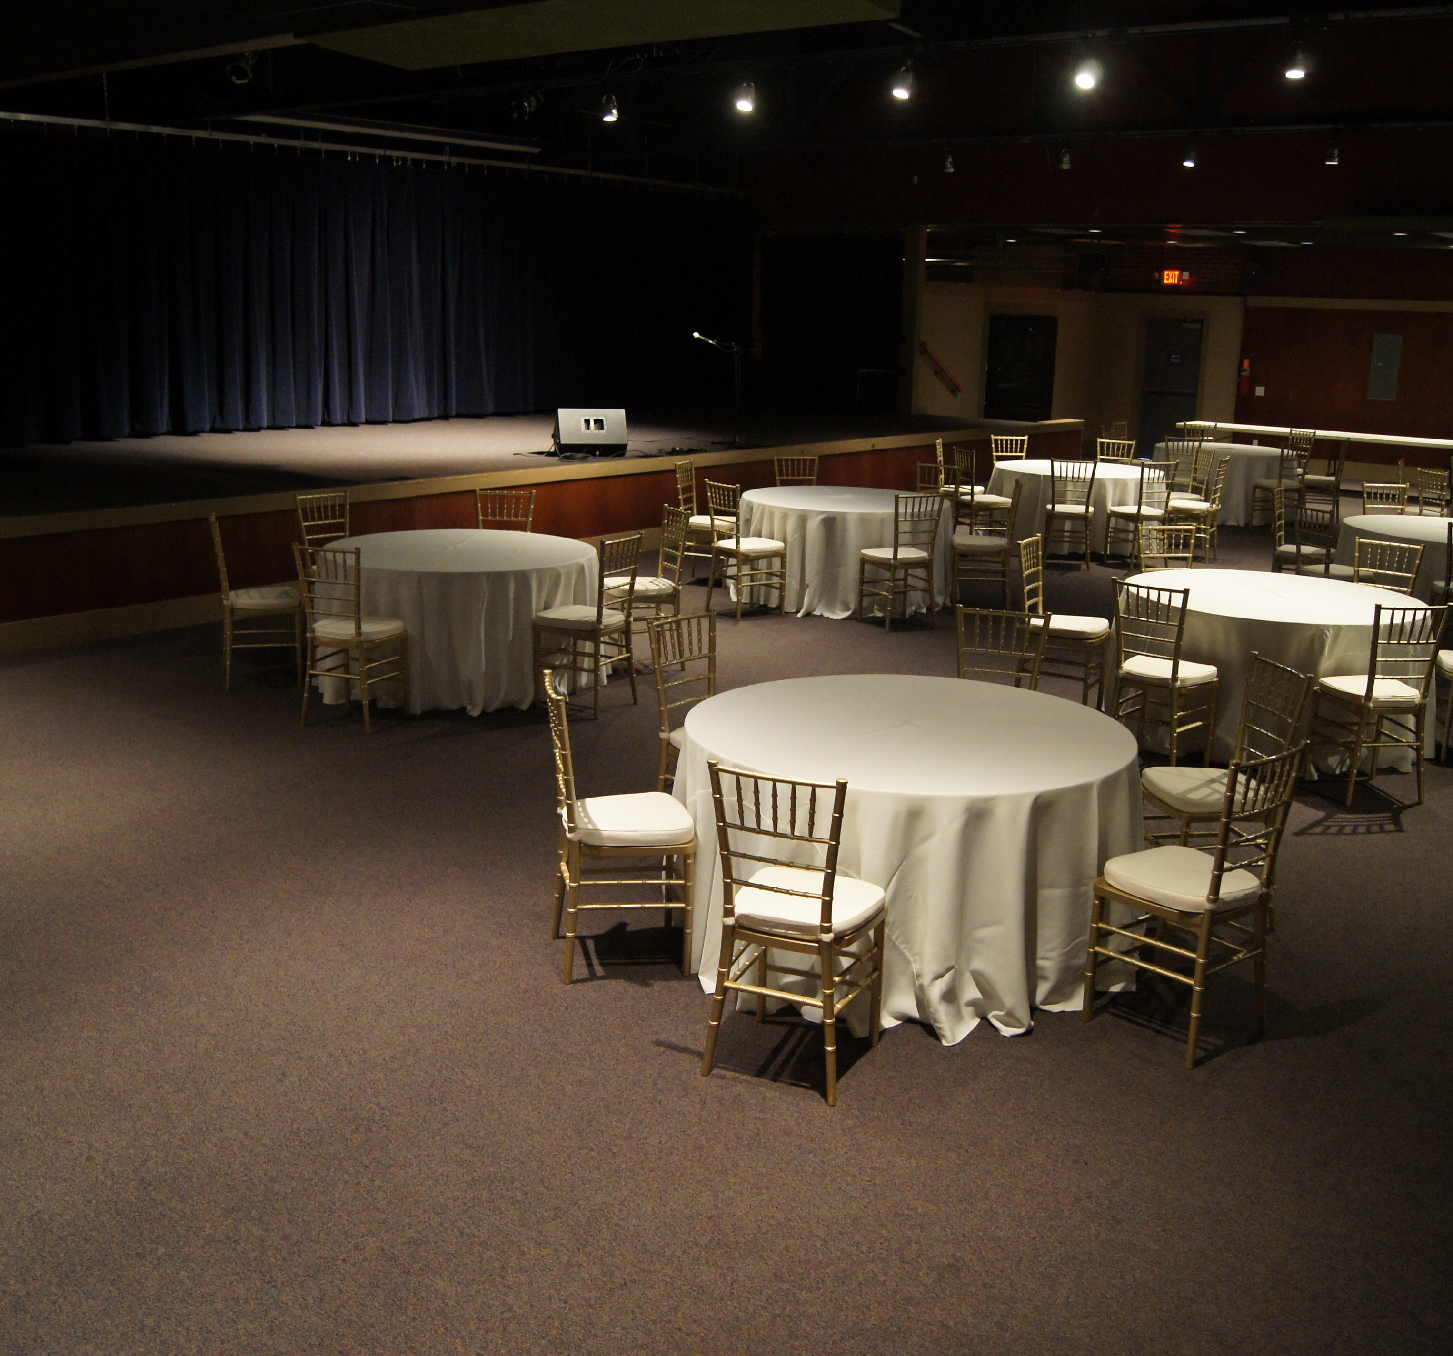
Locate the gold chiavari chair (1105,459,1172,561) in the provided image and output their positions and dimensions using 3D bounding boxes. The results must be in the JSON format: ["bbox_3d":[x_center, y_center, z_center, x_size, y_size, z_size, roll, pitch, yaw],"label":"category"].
[{"bbox_3d":[3.654,-1.446,13.407,0.410,0.930,0.435,-5,15,-24],"label":"gold chiavari chair"}]

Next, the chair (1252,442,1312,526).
[{"bbox_3d":[5.724,-1.983,15.754,0.405,0.935,0.450,-3,15,-19],"label":"chair"}]

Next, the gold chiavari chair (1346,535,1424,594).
[{"bbox_3d":[3.644,-0.288,8.647,0.410,0.930,0.435,12,17,37],"label":"gold chiavari chair"}]

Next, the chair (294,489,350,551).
[{"bbox_3d":[-2.303,-0.624,9.226,0.440,0.931,0.400,14,18,40],"label":"chair"}]

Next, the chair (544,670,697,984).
[{"bbox_3d":[-0.348,0.473,4.984,0.450,0.935,0.405,-1,14,-13],"label":"chair"}]

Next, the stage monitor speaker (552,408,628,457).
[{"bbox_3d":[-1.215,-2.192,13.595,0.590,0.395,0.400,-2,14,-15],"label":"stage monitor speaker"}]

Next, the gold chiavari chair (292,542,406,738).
[{"bbox_3d":[-1.874,-0.232,7.671,0.400,0.931,0.440,7,14,19],"label":"gold chiavari chair"}]

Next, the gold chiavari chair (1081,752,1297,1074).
[{"bbox_3d":[1.396,0.621,4.595,0.405,0.935,0.450,-10,18,-40],"label":"gold chiavari chair"}]

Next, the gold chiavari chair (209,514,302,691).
[{"bbox_3d":[-2.581,-0.435,8.412,0.450,0.935,0.405,-2,14,-16],"label":"gold chiavari chair"}]

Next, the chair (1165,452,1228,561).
[{"bbox_3d":[4.257,-1.534,13.795,0.440,0.931,0.400,9,15,28],"label":"chair"}]

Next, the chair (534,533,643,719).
[{"bbox_3d":[-0.732,-0.304,8.107,0.450,0.935,0.405,9,16,28],"label":"chair"}]

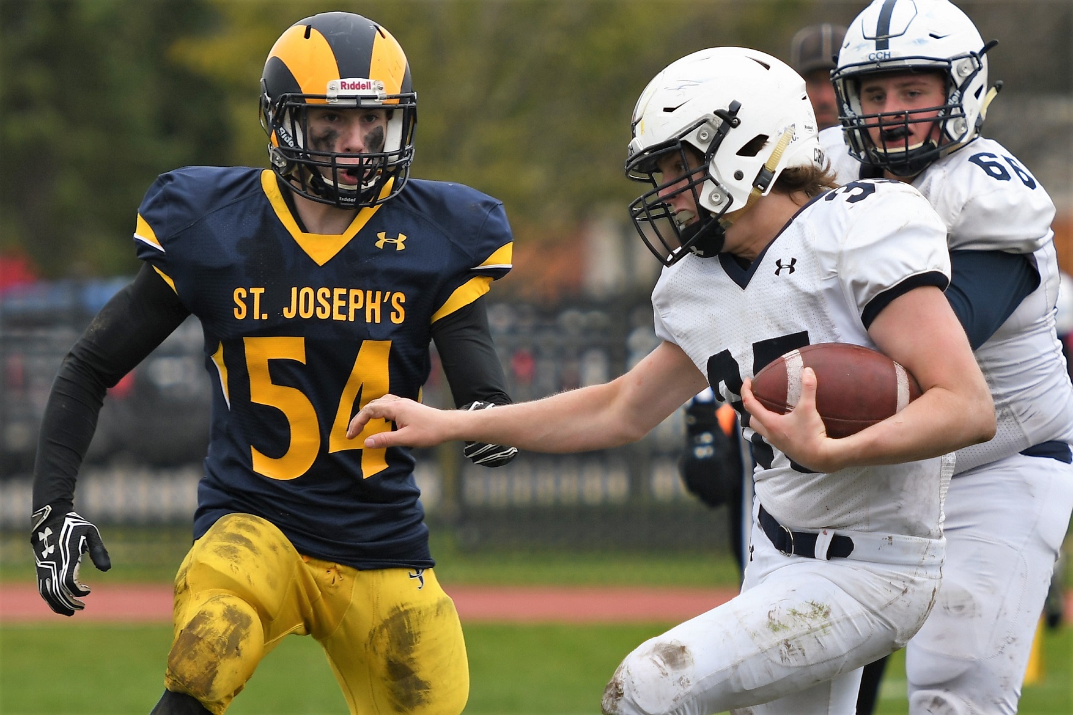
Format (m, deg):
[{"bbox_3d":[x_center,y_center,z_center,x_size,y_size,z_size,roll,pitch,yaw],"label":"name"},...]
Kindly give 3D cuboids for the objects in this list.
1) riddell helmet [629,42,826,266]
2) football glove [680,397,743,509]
[{"bbox_3d":[0.292,-0.327,12.050,0.330,0.300,0.250,-16,-12,-19],"label":"riddell helmet"},{"bbox_3d":[0.374,0.209,16.500,0.120,0.225,0.100,-7,0,20],"label":"football glove"}]

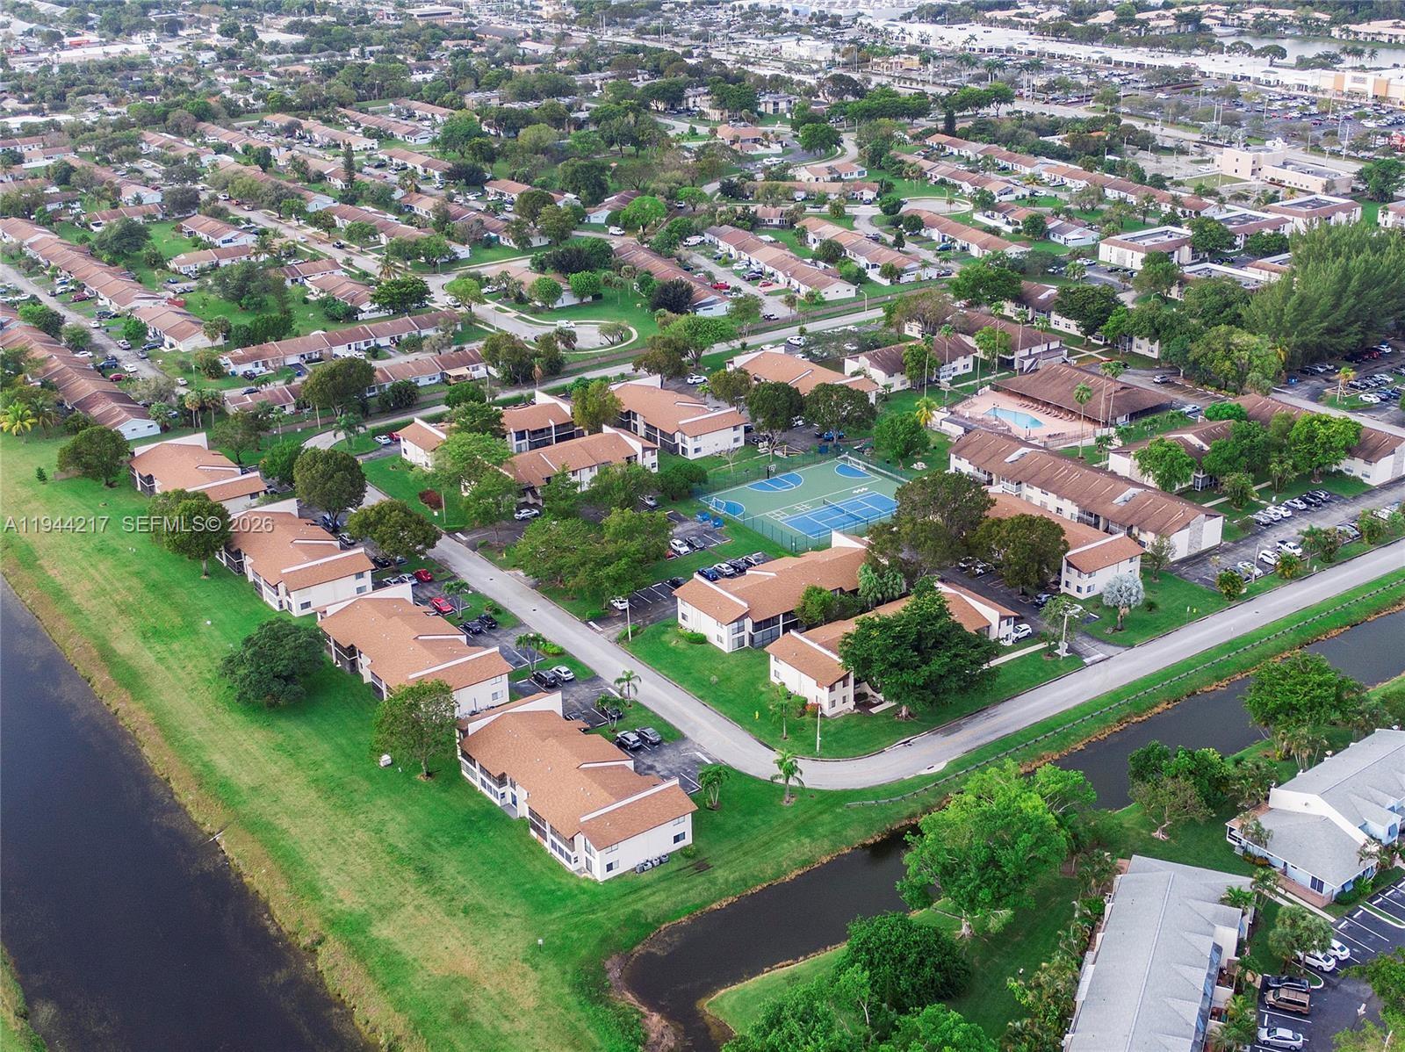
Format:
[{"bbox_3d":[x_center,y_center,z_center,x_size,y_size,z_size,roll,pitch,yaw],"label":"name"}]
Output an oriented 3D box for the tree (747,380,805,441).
[{"bbox_3d":[15.798,-24.260,359.854,11.900,13.000,11.900,0,24,3],"label":"tree"}]

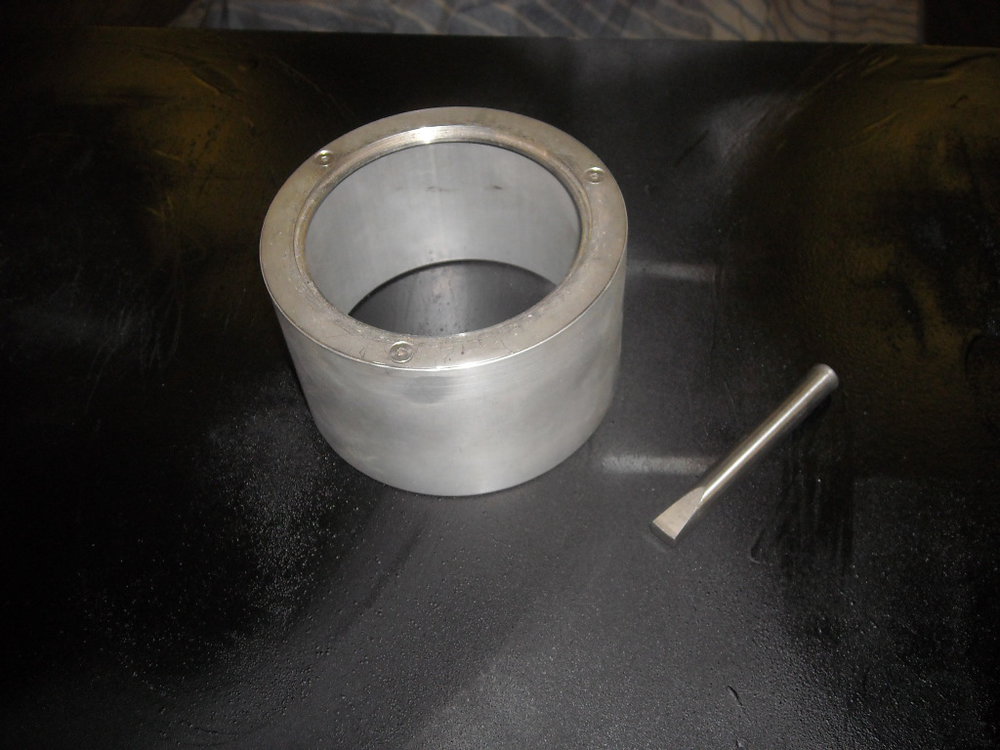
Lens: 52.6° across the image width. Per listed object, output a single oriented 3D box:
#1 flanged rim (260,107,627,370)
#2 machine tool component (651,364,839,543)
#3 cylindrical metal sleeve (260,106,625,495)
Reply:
[{"bbox_3d":[-0.018,-0.049,0.337,0.122,0.005,0.122,-3,53,0],"label":"flanged rim"},{"bbox_3d":[0.089,0.026,0.358,0.093,0.011,0.012,-38,60,-23],"label":"machine tool component"},{"bbox_3d":[-0.017,-0.028,0.365,0.122,0.074,0.122,-1,53,2],"label":"cylindrical metal sleeve"}]

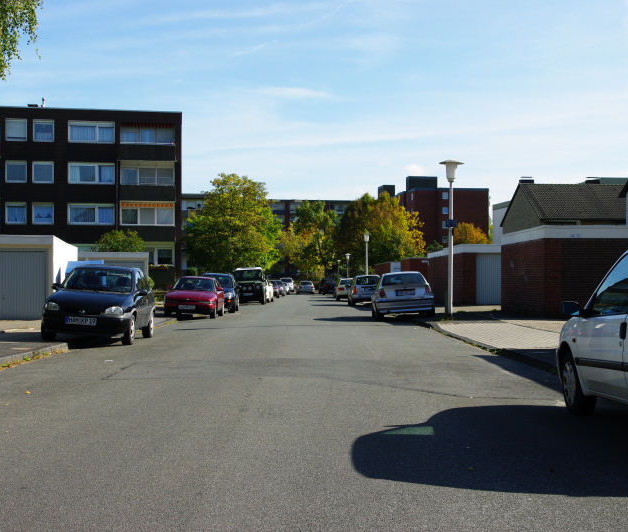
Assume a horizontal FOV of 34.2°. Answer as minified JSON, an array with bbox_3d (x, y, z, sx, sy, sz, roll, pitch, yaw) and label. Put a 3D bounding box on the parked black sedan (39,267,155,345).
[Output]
[{"bbox_3d":[-3.900,0.645,18.800,1.620,1.420,3.730,0,-1,-1],"label":"parked black sedan"}]

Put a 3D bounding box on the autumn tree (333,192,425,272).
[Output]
[{"bbox_3d":[7.700,-2.900,122.000,11.000,11.800,11.000,0,-1,0],"label":"autumn tree"}]

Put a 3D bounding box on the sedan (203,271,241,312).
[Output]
[{"bbox_3d":[-3.790,1.020,39.200,1.730,1.480,4.450,0,-1,-1],"label":"sedan"}]

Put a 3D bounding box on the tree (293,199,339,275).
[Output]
[{"bbox_3d":[0.200,-2.700,135.000,6.200,12.000,6.200,0,-1,0],"label":"tree"}]

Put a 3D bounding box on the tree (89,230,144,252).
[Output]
[{"bbox_3d":[-11.350,0.000,59.000,3.300,4.100,3.300,0,-1,0],"label":"tree"}]

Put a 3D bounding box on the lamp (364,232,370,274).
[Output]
[{"bbox_3d":[3.540,0.010,68.000,0.680,4.460,0.680,0,-1,0],"label":"lamp"}]

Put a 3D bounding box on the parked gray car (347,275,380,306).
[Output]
[{"bbox_3d":[2.720,1.223,52.500,1.720,1.510,4.250,0,-1,0],"label":"parked gray car"}]

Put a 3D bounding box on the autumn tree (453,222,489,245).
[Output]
[{"bbox_3d":[13.800,-0.650,90.000,4.400,6.300,4.400,0,-1,0],"label":"autumn tree"}]

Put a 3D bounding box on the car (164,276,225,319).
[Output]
[{"bbox_3d":[-3.870,1.010,33.600,1.680,1.340,4.250,0,-1,-1],"label":"car"}]

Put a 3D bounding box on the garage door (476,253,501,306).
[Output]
[{"bbox_3d":[9.020,0.653,49.000,2.450,2.430,0.100,0,-1,0],"label":"garage door"}]

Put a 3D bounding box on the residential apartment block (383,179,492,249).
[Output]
[{"bbox_3d":[24.200,-6.100,207.000,15.000,22.300,31.000,0,-1,-6],"label":"residential apartment block"}]

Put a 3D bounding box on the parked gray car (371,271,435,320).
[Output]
[{"bbox_3d":[2.540,0.845,30.150,1.760,1.410,4.260,0,-1,1],"label":"parked gray car"}]

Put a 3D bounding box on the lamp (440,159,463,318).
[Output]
[{"bbox_3d":[3.870,-0.763,28.800,0.680,4.460,0.680,0,-1,0],"label":"lamp"}]

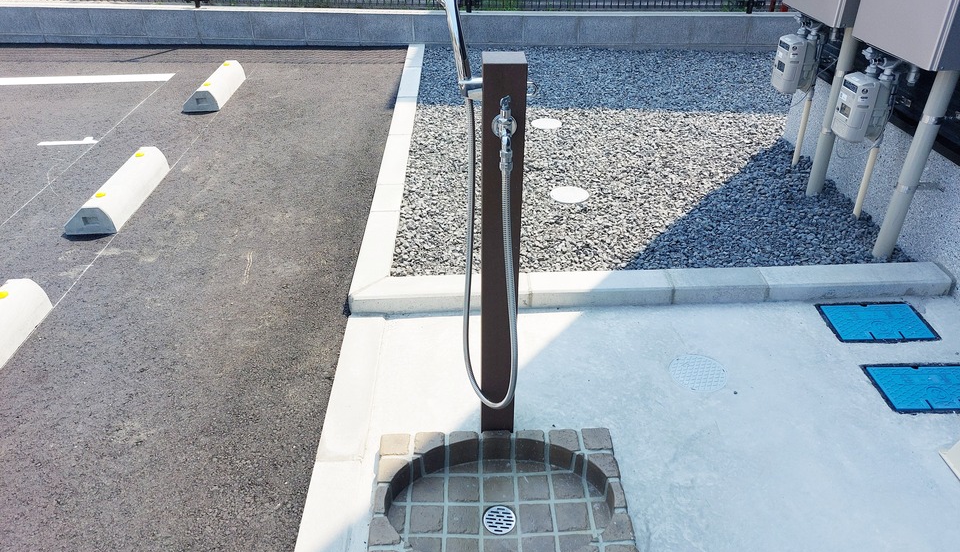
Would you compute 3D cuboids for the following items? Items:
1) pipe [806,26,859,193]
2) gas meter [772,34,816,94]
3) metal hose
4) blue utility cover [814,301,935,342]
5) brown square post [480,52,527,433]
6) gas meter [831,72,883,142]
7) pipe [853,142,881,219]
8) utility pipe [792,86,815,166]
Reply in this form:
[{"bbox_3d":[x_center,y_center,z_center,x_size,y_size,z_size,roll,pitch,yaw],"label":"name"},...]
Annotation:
[{"bbox_3d":[1.389,-0.624,2.629,0.061,0.671,0.061,-4,32,0],"label":"pipe"},{"bbox_3d":[1.373,-0.922,2.901,0.125,0.215,0.125,-1,32,-2],"label":"gas meter"},{"bbox_3d":[0.023,0.007,1.359,0.118,0.705,0.145,-1,32,-2],"label":"metal hose"},{"bbox_3d":[1.262,0.153,2.122,0.313,0.020,0.205,-1,32,-2],"label":"blue utility cover"},{"bbox_3d":[0.043,0.002,1.437,0.081,0.923,0.081,-1,32,-2],"label":"brown square post"},{"bbox_3d":[1.394,-0.624,2.442,0.125,0.215,0.125,-1,32,-2],"label":"gas meter"},{"bbox_3d":[1.486,-0.368,2.557,0.027,0.312,0.027,-4,32,0],"label":"pipe"},{"bbox_3d":[1.453,-0.666,2.989,0.027,0.362,0.027,-4,32,0],"label":"utility pipe"}]

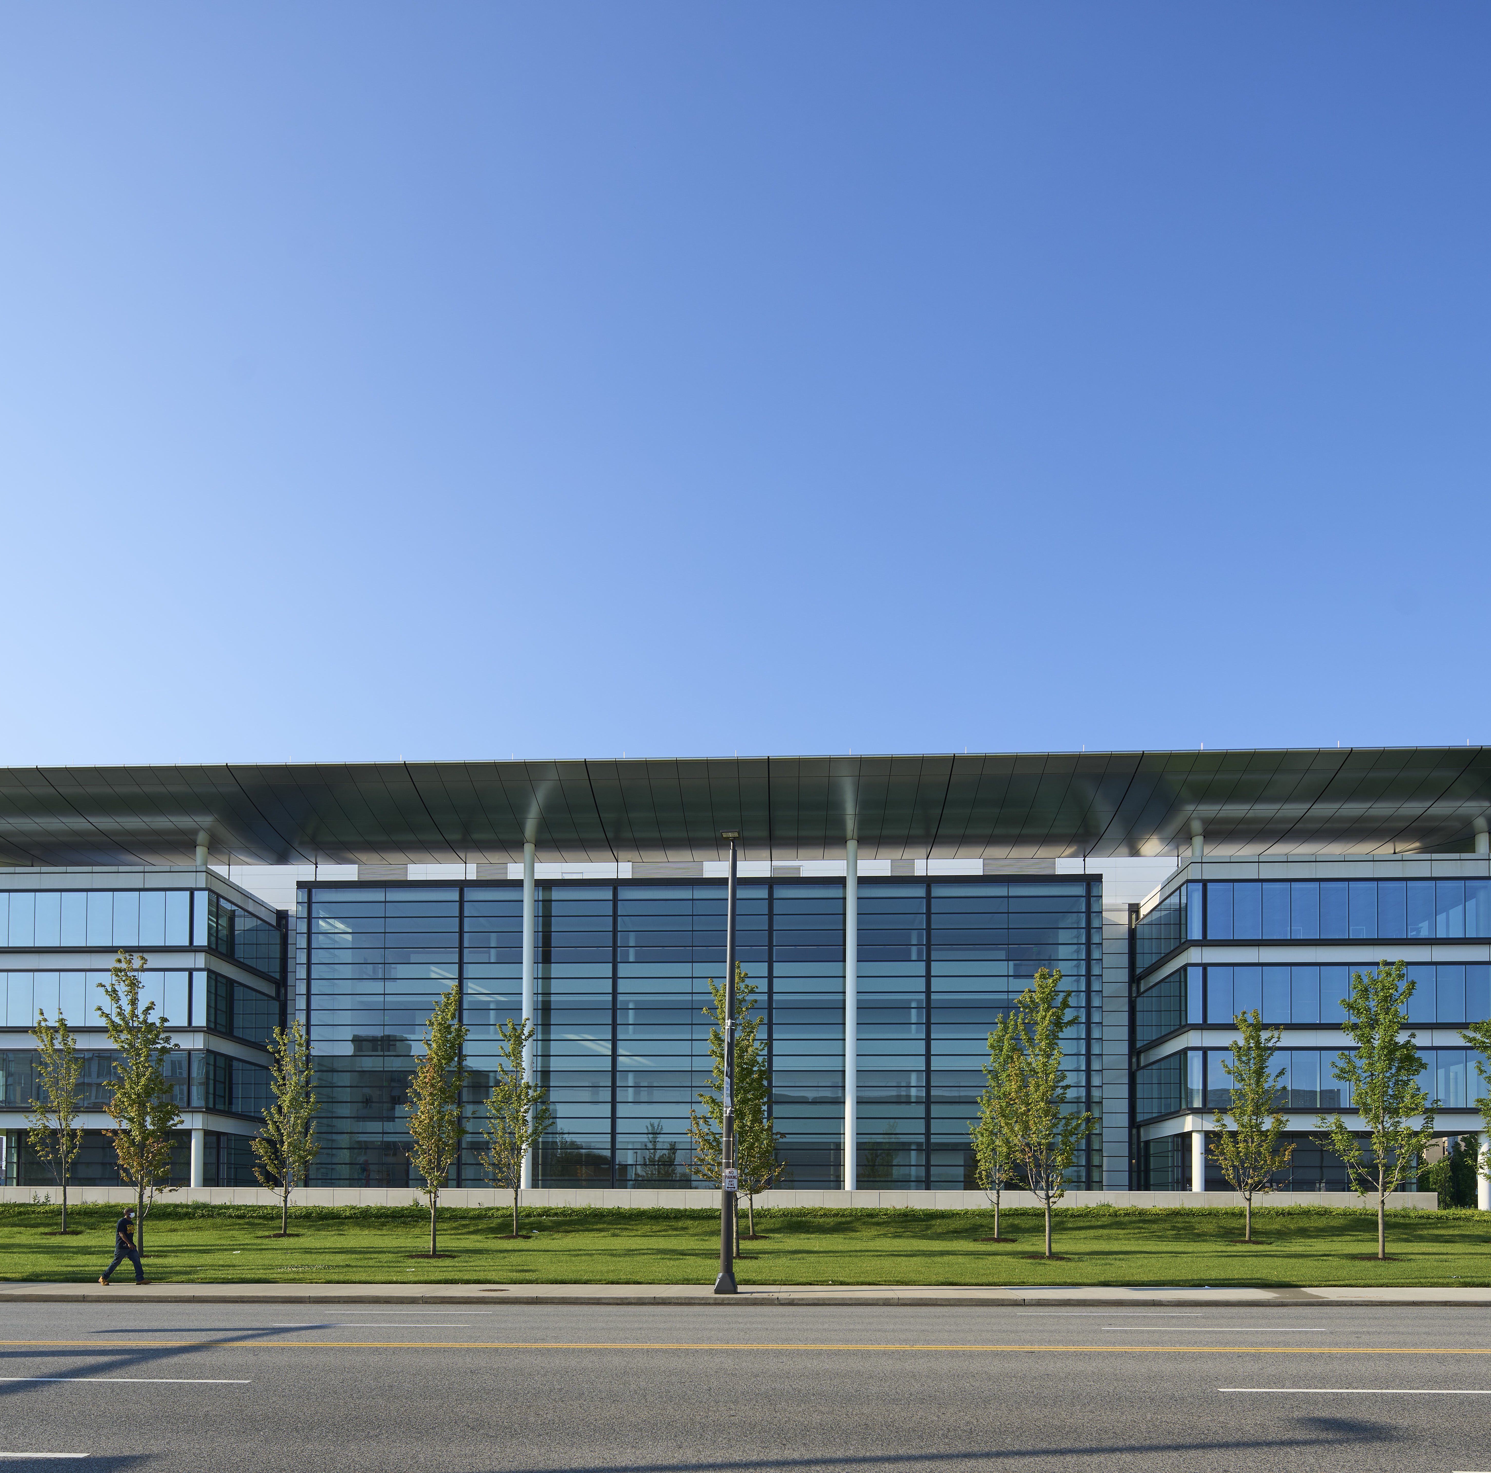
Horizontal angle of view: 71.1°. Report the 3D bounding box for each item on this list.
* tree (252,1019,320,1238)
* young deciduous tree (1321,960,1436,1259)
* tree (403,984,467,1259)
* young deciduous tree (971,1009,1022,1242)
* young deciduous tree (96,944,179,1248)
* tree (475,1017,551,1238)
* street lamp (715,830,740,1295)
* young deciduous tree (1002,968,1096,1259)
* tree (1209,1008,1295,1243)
[{"bbox_3d":[-17.870,15.250,40.600,2.570,8.600,2.490,0,0,-4],"label":"tree"},{"bbox_3d":[17.790,10.470,29.300,3.180,8.440,3.090,0,0,-4],"label":"young deciduous tree"},{"bbox_3d":[-9.245,11.512,31.300,2.000,8.210,2.100,0,-1,3],"label":"tree"},{"bbox_3d":[9.438,14.595,39.200,2.200,8.690,2.300,0,-1,3],"label":"young deciduous tree"},{"bbox_3d":[-18.690,11.290,32.100,2.550,9.400,2.470,0,0,-4],"label":"young deciduous tree"},{"bbox_3d":[-8.914,15.068,40.200,2.900,8.580,2.800,0,-1,3],"label":"tree"},{"bbox_3d":[-0.371,6.991,22.300,0.530,9.940,0.700,0,-1,3],"label":"street lamp"},{"bbox_3d":[8.812,10.943,30.300,2.750,8.450,2.600,0,-1,3],"label":"young deciduous tree"},{"bbox_3d":[18.650,14.300,38.400,3.110,8.640,3.020,0,0,-4],"label":"tree"}]

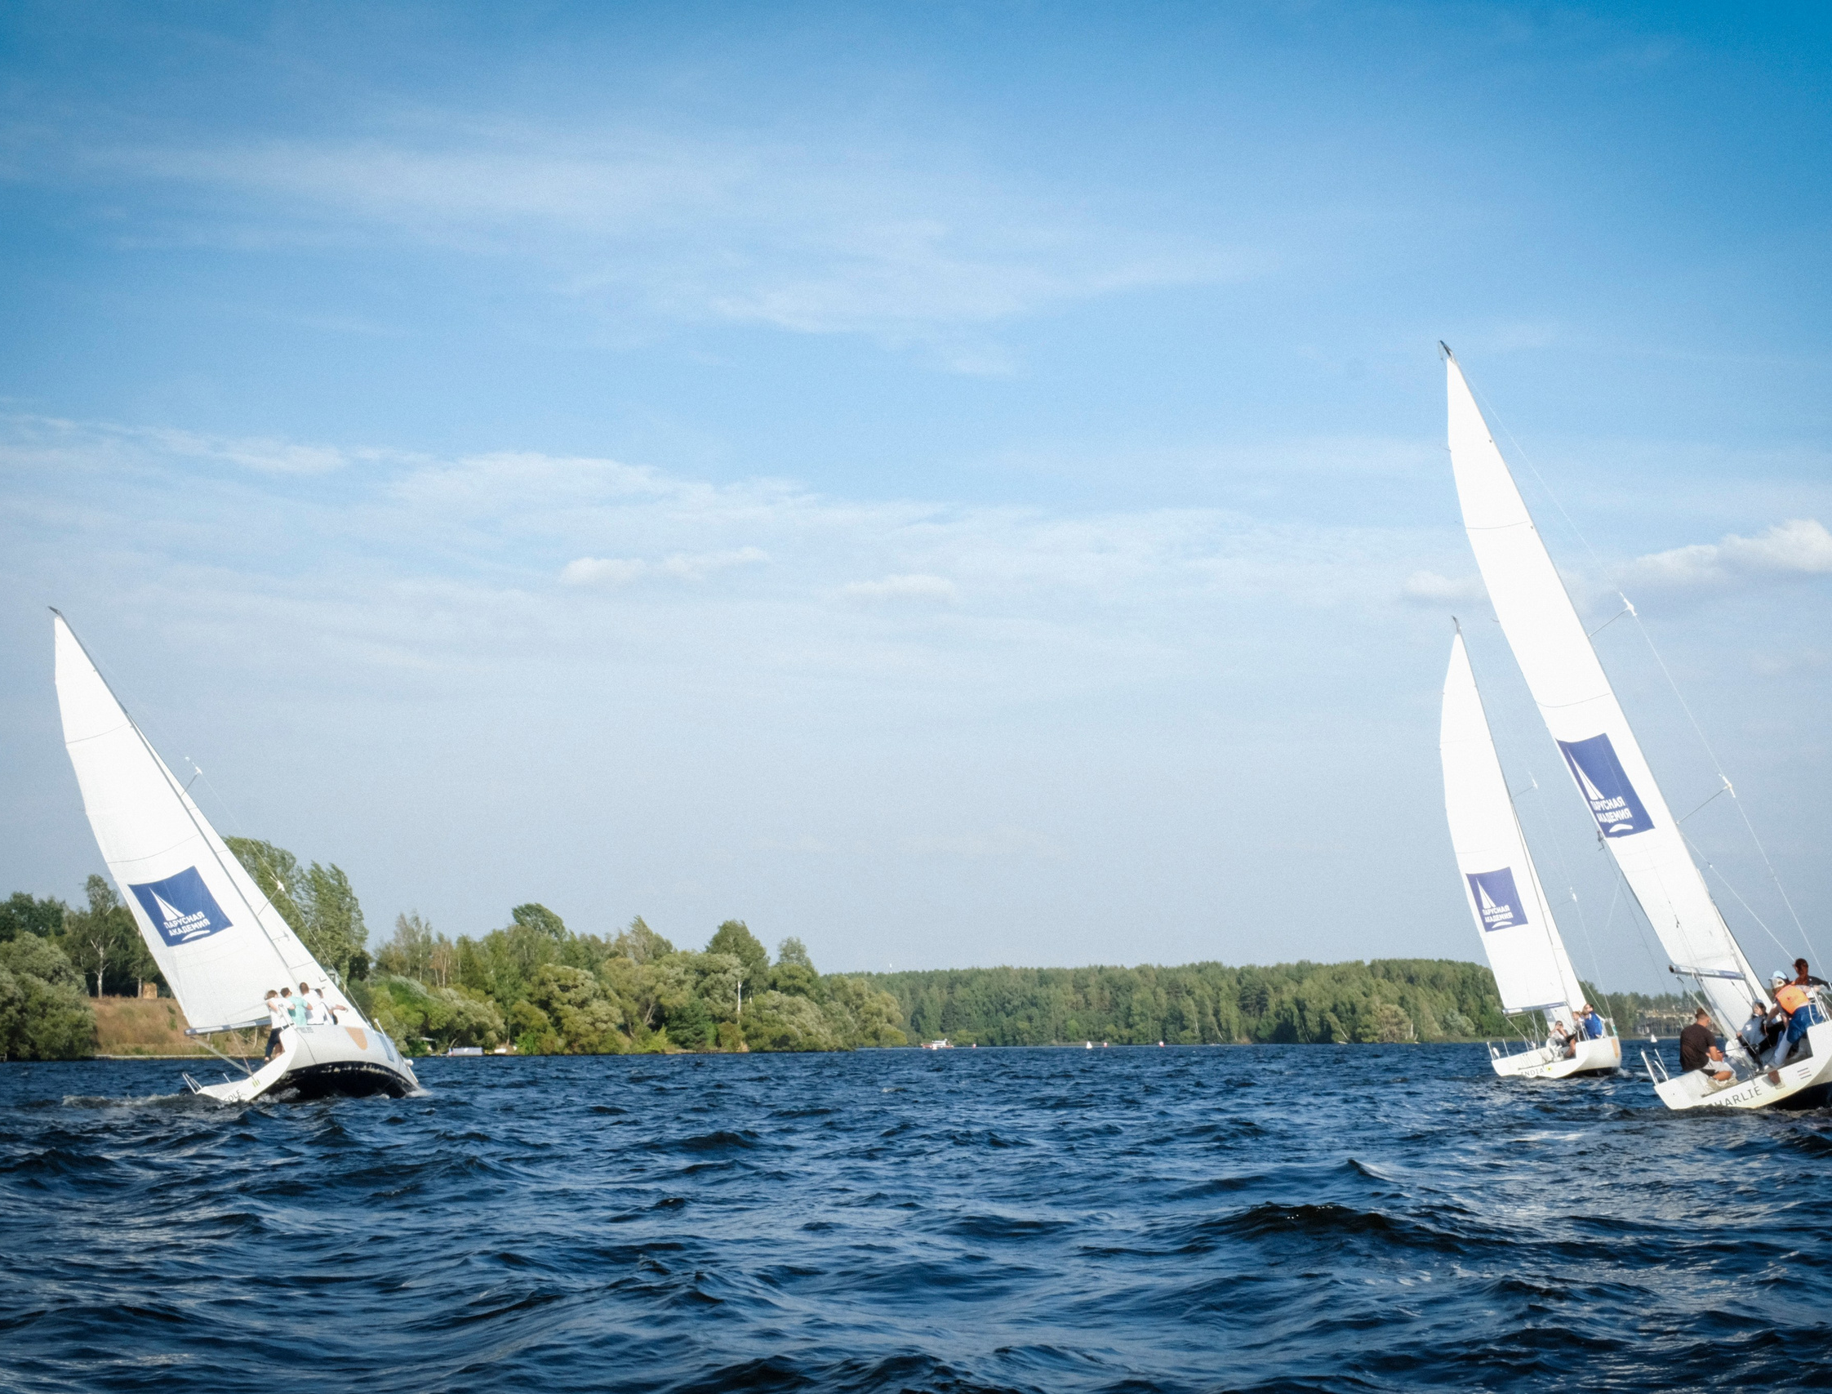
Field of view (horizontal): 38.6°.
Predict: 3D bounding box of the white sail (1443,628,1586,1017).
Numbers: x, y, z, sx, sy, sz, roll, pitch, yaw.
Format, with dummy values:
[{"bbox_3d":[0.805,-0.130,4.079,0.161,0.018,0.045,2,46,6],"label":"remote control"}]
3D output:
[{"bbox_3d":[14.800,3.253,69.488,0.750,10.500,3.900,-24,-15,39],"label":"white sail"}]

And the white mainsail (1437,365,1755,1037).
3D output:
[{"bbox_3d":[9.033,-0.657,38.005,0.750,10.500,3.900,-31,-18,30],"label":"white mainsail"}]

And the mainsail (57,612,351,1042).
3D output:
[{"bbox_3d":[-16.140,2.504,52.687,0.750,10.500,3.900,-42,-15,22],"label":"mainsail"}]

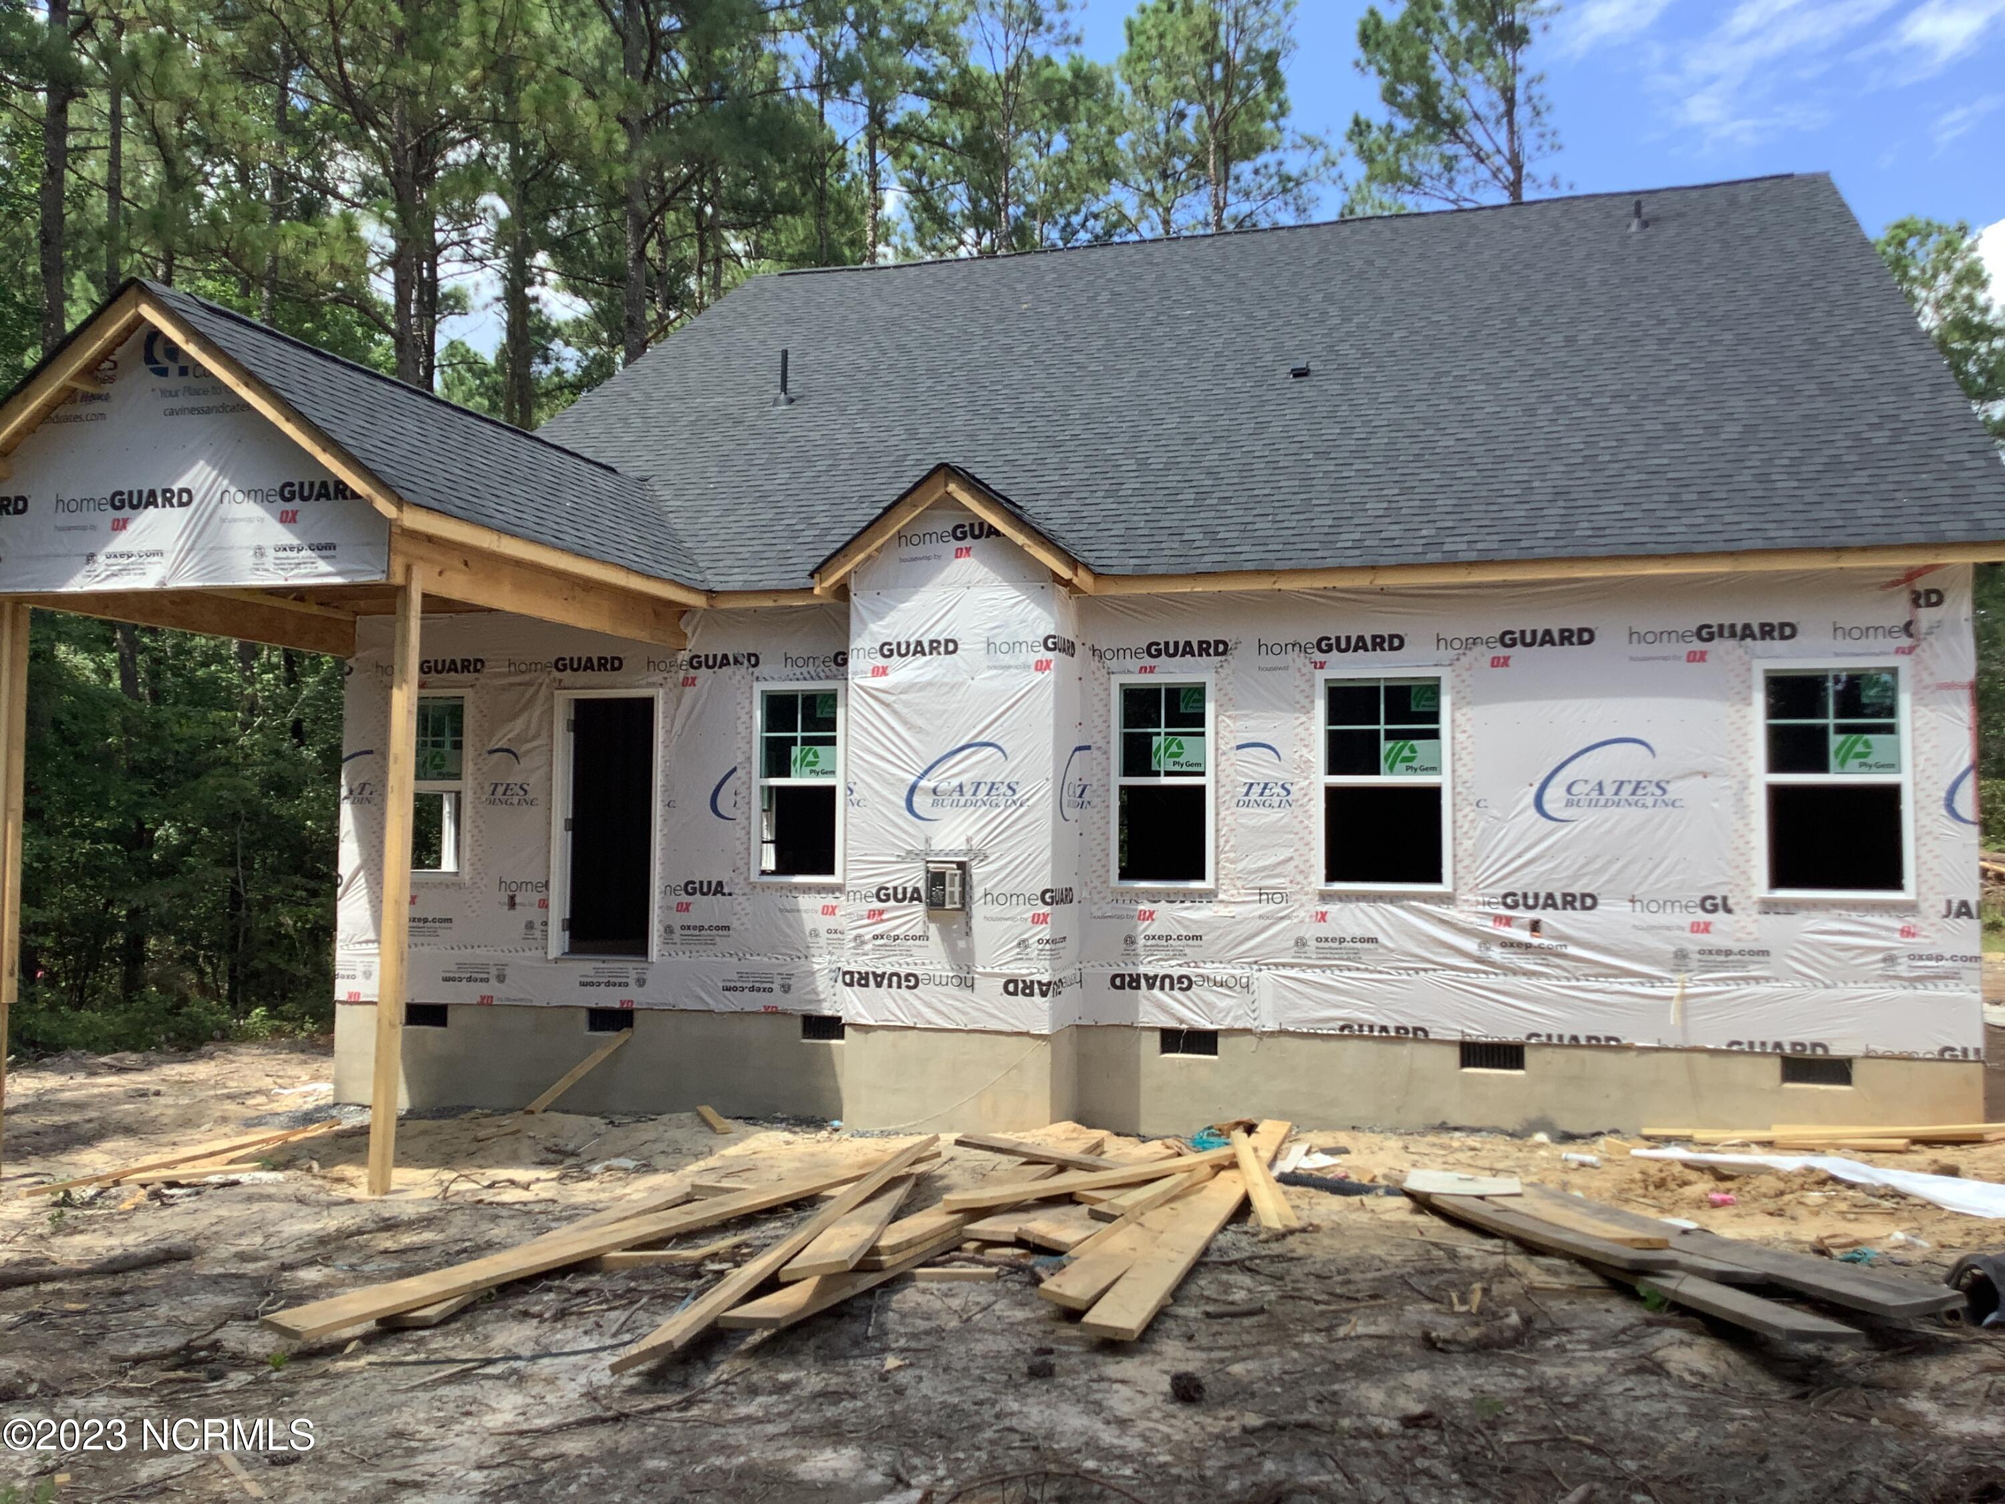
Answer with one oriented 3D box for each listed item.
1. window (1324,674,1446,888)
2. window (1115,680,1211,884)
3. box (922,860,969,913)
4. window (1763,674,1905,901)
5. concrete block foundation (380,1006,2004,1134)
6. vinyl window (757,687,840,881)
[{"bbox_3d":[2.614,0.193,12.292,0.915,1.519,0.100,-1,-4,17],"label":"window"},{"bbox_3d":[1.145,0.206,12.755,0.752,1.519,0.100,-1,-4,17],"label":"window"},{"bbox_3d":[-0.372,0.929,12.433,0.321,0.378,0.120,-1,-4,17],"label":"box"},{"bbox_3d":[5.296,0.170,11.447,0.919,1.519,0.100,-1,-4,17],"label":"window"},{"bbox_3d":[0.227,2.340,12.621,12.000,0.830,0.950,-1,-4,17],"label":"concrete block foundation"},{"bbox_3d":[-1.532,0.230,13.598,0.761,1.519,0.100,-1,-4,17],"label":"vinyl window"}]

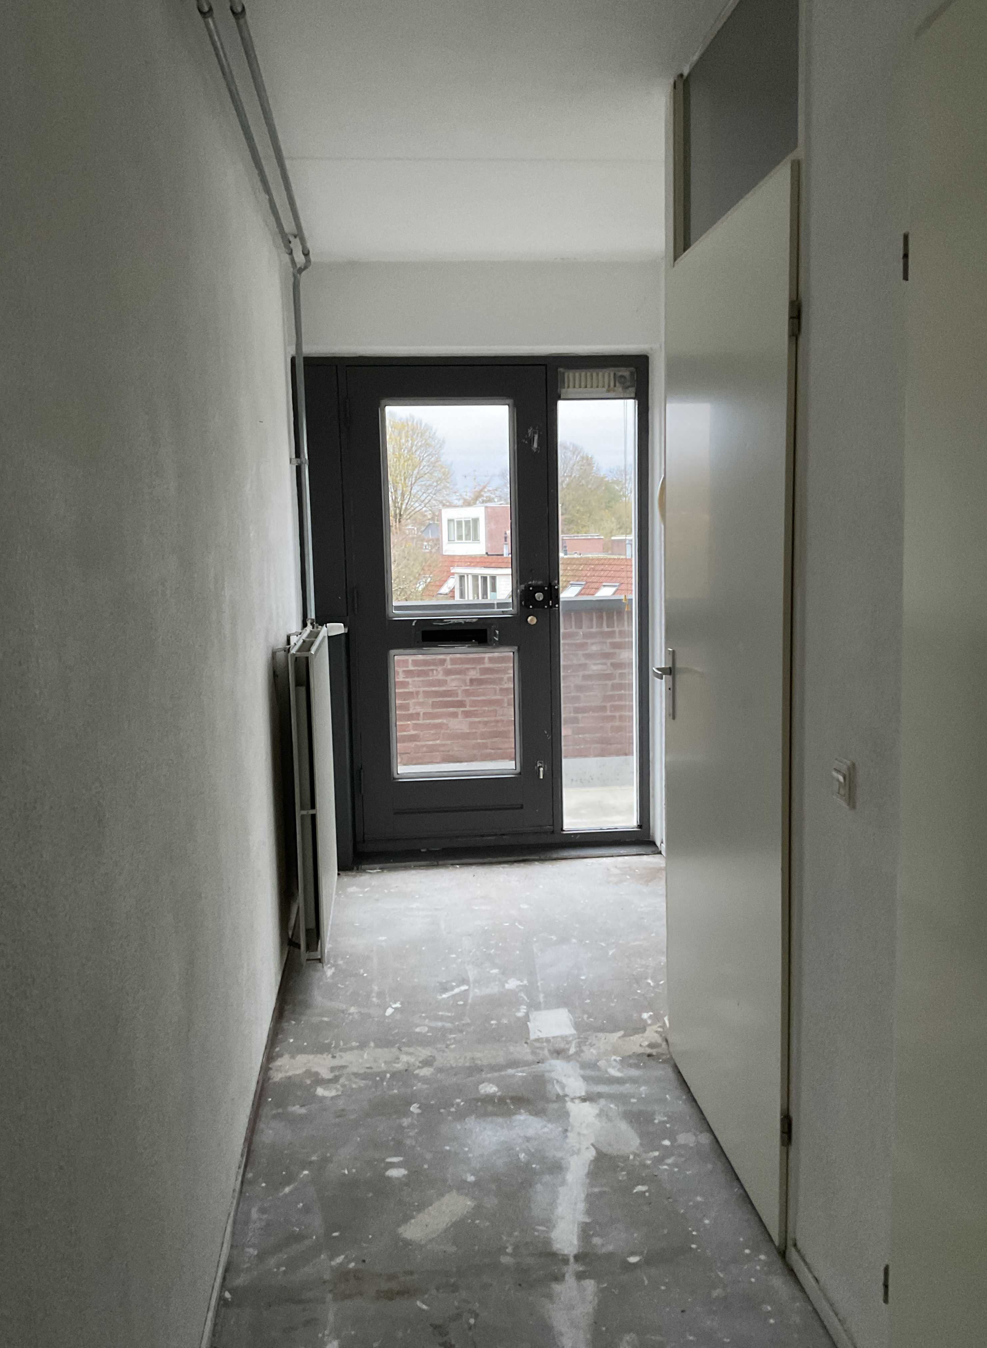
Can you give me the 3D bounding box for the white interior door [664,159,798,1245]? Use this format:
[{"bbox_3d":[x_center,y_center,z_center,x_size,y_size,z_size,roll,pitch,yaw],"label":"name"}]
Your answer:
[{"bbox_3d":[0.509,0.063,2.474,0.040,2.015,0.835,-2,8,-5],"label":"white interior door"}]

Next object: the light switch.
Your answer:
[{"bbox_3d":[0.577,0.176,1.868,0.015,0.080,0.077,-2,8,-5],"label":"light switch"}]

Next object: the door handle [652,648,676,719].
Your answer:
[{"bbox_3d":[0.430,0.029,2.807,0.056,0.176,0.130,-2,8,-5],"label":"door handle"}]

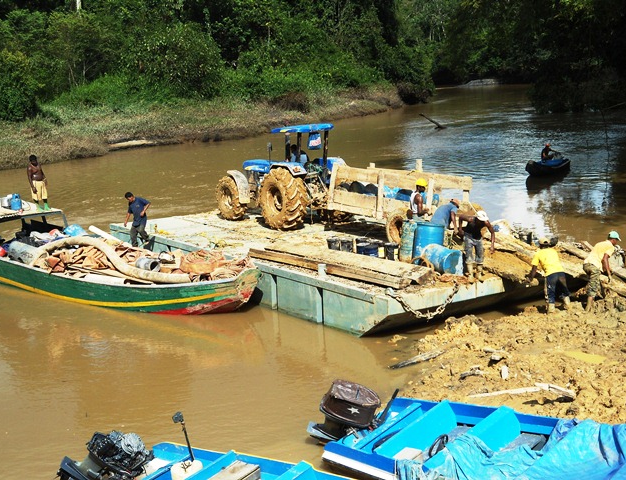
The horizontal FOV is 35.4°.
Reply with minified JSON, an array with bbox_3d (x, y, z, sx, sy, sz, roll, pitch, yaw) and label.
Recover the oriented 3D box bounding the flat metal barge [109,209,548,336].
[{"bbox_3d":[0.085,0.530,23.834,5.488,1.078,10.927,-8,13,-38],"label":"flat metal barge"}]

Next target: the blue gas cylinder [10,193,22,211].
[{"bbox_3d":[-7.941,-1.021,26.200,0.300,0.450,0.300,-5,11,-17],"label":"blue gas cylinder"}]

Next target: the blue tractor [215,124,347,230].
[{"bbox_3d":[-0.767,-1.769,26.272,2.058,2.577,3.773,-7,13,-35],"label":"blue tractor"}]

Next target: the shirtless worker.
[{"bbox_3d":[-7.788,-1.631,27.800,0.580,1.630,0.380,-4,11,-22],"label":"shirtless worker"}]

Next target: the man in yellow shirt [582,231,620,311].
[{"bbox_3d":[5.868,0.633,20.000,0.680,1.630,0.520,-5,12,-28],"label":"man in yellow shirt"}]

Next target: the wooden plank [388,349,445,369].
[{"bbox_3d":[1.797,2.066,17.140,1.155,0.060,0.200,-12,15,-22],"label":"wooden plank"}]

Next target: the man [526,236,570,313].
[{"bbox_3d":[4.889,0.704,20.300,0.650,1.560,0.680,-4,11,-22],"label":"man"}]

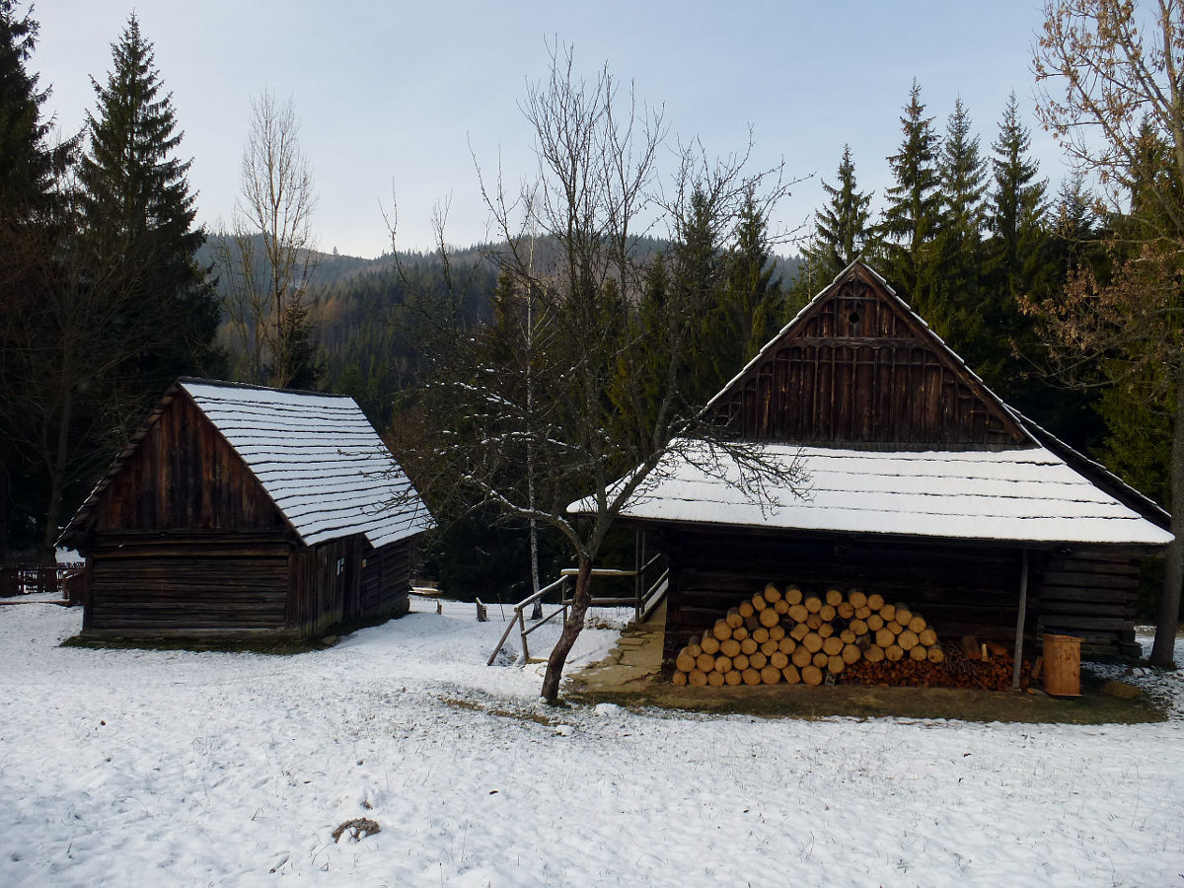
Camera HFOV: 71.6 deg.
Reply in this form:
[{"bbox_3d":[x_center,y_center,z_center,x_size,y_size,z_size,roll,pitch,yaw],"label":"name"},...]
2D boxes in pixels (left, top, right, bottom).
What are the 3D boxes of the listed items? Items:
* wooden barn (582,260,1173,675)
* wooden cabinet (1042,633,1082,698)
[{"bbox_3d":[4.850,0.350,17.200,9.300,7.000,8.600,0,0,9],"label":"wooden barn"},{"bbox_3d":[7.150,3.400,12.500,0.480,0.860,0.480,0,0,10],"label":"wooden cabinet"}]

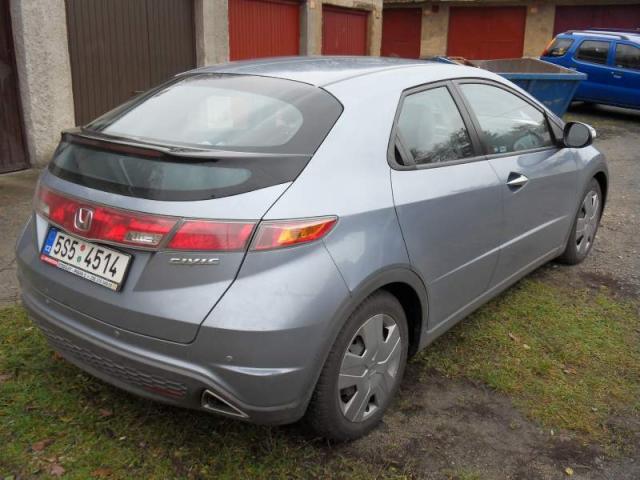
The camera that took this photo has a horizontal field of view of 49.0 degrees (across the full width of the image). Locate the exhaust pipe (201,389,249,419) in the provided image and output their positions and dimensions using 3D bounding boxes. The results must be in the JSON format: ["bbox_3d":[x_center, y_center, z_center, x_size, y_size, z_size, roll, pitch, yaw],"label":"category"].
[{"bbox_3d":[-0.330,0.581,2.530,0.225,0.075,0.100,14,22,36],"label":"exhaust pipe"}]

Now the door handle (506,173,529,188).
[{"bbox_3d":[1.014,-0.293,3.616,0.050,0.075,0.220,14,22,36],"label":"door handle"}]

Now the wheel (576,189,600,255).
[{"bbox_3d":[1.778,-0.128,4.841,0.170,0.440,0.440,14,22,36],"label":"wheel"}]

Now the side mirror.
[{"bbox_3d":[1.477,-0.611,4.021,0.215,0.155,0.130,14,22,36],"label":"side mirror"}]

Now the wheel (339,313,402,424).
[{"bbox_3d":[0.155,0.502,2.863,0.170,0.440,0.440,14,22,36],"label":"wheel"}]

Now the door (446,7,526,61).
[{"bbox_3d":[5.222,-6.280,22.180,2.350,2.100,0.080,5,18,14],"label":"door"}]

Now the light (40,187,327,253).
[{"bbox_3d":[-0.738,-0.131,2.794,1.660,0.150,0.460,14,22,36],"label":"light"}]

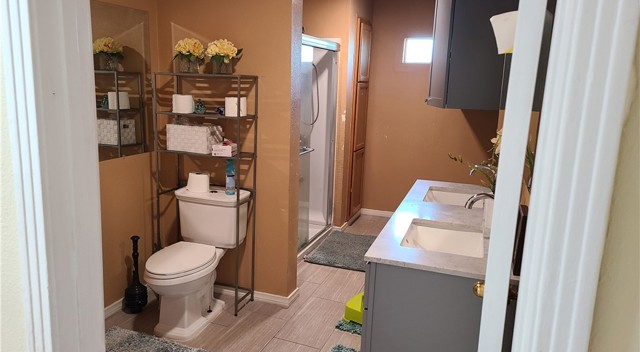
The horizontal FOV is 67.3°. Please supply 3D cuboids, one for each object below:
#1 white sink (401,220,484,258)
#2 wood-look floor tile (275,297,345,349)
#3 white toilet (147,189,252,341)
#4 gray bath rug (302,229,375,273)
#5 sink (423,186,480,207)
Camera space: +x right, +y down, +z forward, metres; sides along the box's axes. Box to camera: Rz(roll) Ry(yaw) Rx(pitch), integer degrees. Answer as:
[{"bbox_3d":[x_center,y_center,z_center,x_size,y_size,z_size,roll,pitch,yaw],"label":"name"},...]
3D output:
[{"bbox_3d":[0.581,0.353,2.264,0.355,0.150,0.440,5,13,19],"label":"white sink"},{"bbox_3d":[-0.033,0.945,3.140,0.305,0.010,0.605,6,13,20],"label":"wood-look floor tile"},{"bbox_3d":[-0.807,0.543,3.038,0.460,0.790,0.720,6,13,20],"label":"white toilet"},{"bbox_3d":[0.254,0.660,4.366,0.560,0.025,0.850,5,13,19],"label":"gray bath rug"},{"bbox_3d":[0.832,0.200,2.970,0.355,0.150,0.440,5,13,19],"label":"sink"}]

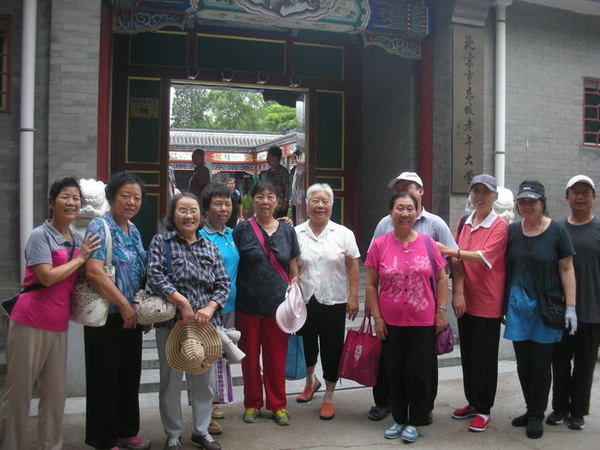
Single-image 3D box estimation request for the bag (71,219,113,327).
[{"bbox_3d":[-1.214,0.278,3.550,0.260,0.620,0.140,1,2,30],"label":"bag"}]

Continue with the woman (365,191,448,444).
[{"bbox_3d":[0.675,0.548,3.800,0.510,1.527,0.320,1,0,10],"label":"woman"}]

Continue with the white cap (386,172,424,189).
[{"bbox_3d":[0.696,-0.296,4.040,0.180,0.125,0.260,2,2,45],"label":"white cap"}]

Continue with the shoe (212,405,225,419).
[{"bbox_3d":[-0.567,1.250,4.172,0.095,0.100,0.240,1,0,-13],"label":"shoe"}]

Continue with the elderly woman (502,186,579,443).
[{"bbox_3d":[1.568,0.517,3.938,0.460,1.610,0.340,1,0,23],"label":"elderly woman"}]

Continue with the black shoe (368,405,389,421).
[{"bbox_3d":[0.561,1.262,4.201,0.100,0.100,0.270,0,0,30],"label":"black shoe"}]

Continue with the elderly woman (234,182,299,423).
[{"bbox_3d":[-0.210,0.505,4.086,0.460,1.596,0.310,1,0,-3],"label":"elderly woman"}]

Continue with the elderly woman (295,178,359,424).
[{"bbox_3d":[0.182,0.491,4.170,0.480,1.570,0.360,1,1,16],"label":"elderly woman"}]

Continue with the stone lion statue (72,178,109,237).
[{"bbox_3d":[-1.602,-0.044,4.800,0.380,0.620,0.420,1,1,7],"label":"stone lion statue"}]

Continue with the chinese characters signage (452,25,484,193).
[{"bbox_3d":[1.805,-1.237,6.500,0.380,1.800,0.050,0,1,-18],"label":"chinese characters signage"}]

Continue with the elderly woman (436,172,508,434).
[{"bbox_3d":[1.119,0.480,3.960,0.480,1.620,0.380,1,2,32],"label":"elderly woman"}]

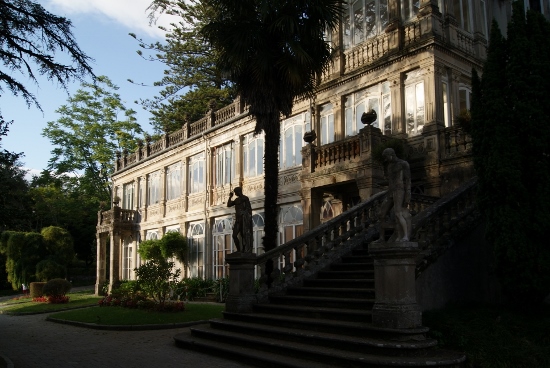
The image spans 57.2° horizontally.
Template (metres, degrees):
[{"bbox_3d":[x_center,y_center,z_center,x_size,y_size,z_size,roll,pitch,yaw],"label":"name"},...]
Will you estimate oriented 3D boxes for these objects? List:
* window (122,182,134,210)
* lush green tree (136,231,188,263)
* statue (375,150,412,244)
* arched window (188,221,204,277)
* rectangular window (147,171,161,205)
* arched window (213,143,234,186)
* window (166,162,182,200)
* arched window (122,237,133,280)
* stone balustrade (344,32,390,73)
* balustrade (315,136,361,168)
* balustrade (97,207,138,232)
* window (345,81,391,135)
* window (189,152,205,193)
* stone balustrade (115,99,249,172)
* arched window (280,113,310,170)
[{"bbox_3d":[-10.966,1.096,38.099,0.220,2.300,1.850,6,-12,-37],"label":"window"},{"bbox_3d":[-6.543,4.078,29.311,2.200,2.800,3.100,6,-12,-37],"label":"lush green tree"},{"bbox_3d":[1.964,0.196,8.400,0.480,1.550,0.460,-10,-13,43],"label":"statue"},{"bbox_3d":[-4.587,3.967,29.747,0.204,3.621,2.082,7,-12,-36],"label":"arched window"},{"bbox_3d":[-8.559,0.317,35.688,0.204,2.326,2.318,7,-12,-36],"label":"rectangular window"},{"bbox_3d":[-2.659,-0.994,27.279,0.220,2.320,2.250,6,-12,-37],"label":"arched window"},{"bbox_3d":[-6.362,-0.102,32.108,0.220,2.320,2.150,6,-12,-37],"label":"window"},{"bbox_3d":[-10.813,5.660,37.214,0.220,3.600,1.700,6,-12,-37],"label":"arched window"},{"bbox_3d":[3.534,-4.961,19.419,0.300,0.830,2.360,6,-12,-37],"label":"stone balustrade"},{"bbox_3d":[2.245,-1.004,17.604,0.320,0.860,2.350,6,-12,-37],"label":"balustrade"},{"bbox_3d":[-11.714,2.585,37.091,1.650,1.350,3.300,6,-12,-37],"label":"balustrade"},{"bbox_3d":[3.572,-2.530,19.158,0.220,2.250,2.250,6,-12,-37],"label":"window"},{"bbox_3d":[-4.710,-0.586,30.617,0.204,2.326,2.145,7,-12,-36],"label":"window"},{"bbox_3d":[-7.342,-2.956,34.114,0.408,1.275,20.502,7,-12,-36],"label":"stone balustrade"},{"bbox_3d":[0.885,-1.908,23.247,0.204,2.407,2.382,7,-12,-36],"label":"arched window"}]

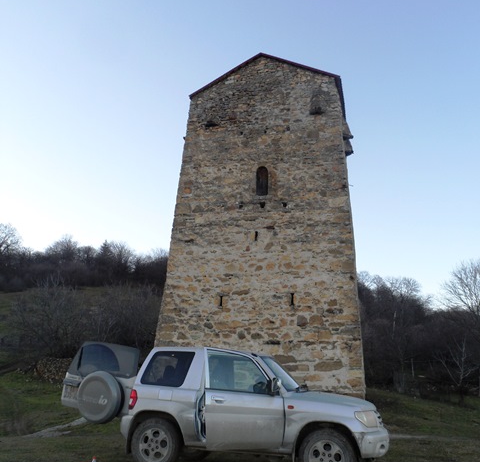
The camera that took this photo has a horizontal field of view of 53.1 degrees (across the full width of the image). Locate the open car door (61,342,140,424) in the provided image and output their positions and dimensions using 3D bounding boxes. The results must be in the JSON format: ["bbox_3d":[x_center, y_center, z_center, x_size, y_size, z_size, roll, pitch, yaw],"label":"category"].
[{"bbox_3d":[-2.050,2.184,7.128,1.300,1.080,0.430,1,-17,25],"label":"open car door"}]

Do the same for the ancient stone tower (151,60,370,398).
[{"bbox_3d":[1.452,0.324,20.056,7.155,13.922,6.800,-3,-18,16],"label":"ancient stone tower"}]

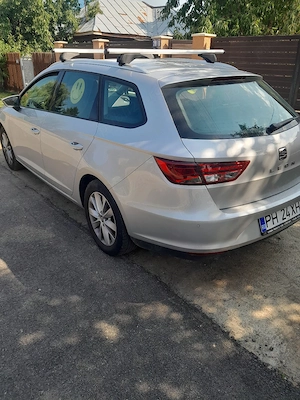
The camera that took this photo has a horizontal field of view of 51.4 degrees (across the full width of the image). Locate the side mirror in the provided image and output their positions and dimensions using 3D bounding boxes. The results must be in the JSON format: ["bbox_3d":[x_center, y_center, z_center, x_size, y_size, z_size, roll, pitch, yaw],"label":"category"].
[{"bbox_3d":[-1.498,-1.046,3.383,0.195,0.165,0.160,-18,31,-34],"label":"side mirror"}]

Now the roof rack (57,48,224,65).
[{"bbox_3d":[-0.100,-1.322,2.876,1.250,0.125,1.020,-18,31,-34],"label":"roof rack"}]

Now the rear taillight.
[{"bbox_3d":[0.325,-0.181,1.797,0.585,0.158,0.190,-9,27,-19],"label":"rear taillight"}]

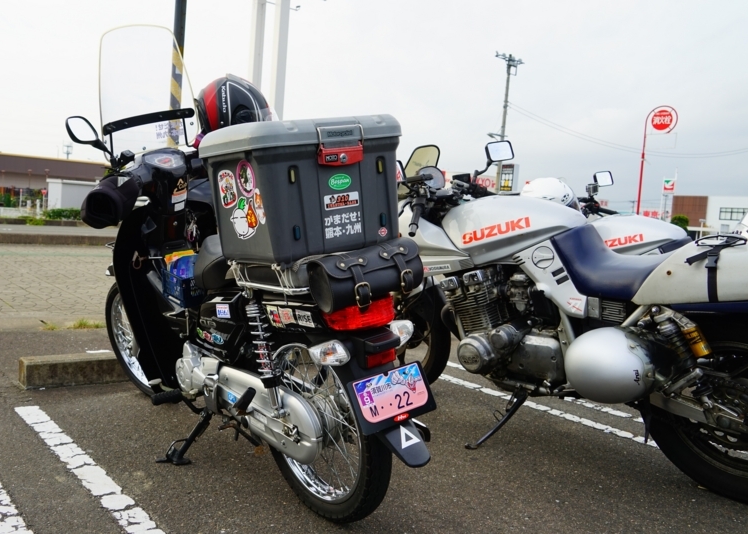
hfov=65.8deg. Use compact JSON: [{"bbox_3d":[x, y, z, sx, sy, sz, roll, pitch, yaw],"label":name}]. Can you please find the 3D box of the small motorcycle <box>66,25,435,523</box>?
[{"bbox_3d":[-0.580,-0.082,1.940,0.740,1.510,1.880,-6,10,-42],"label":"small motorcycle"}]

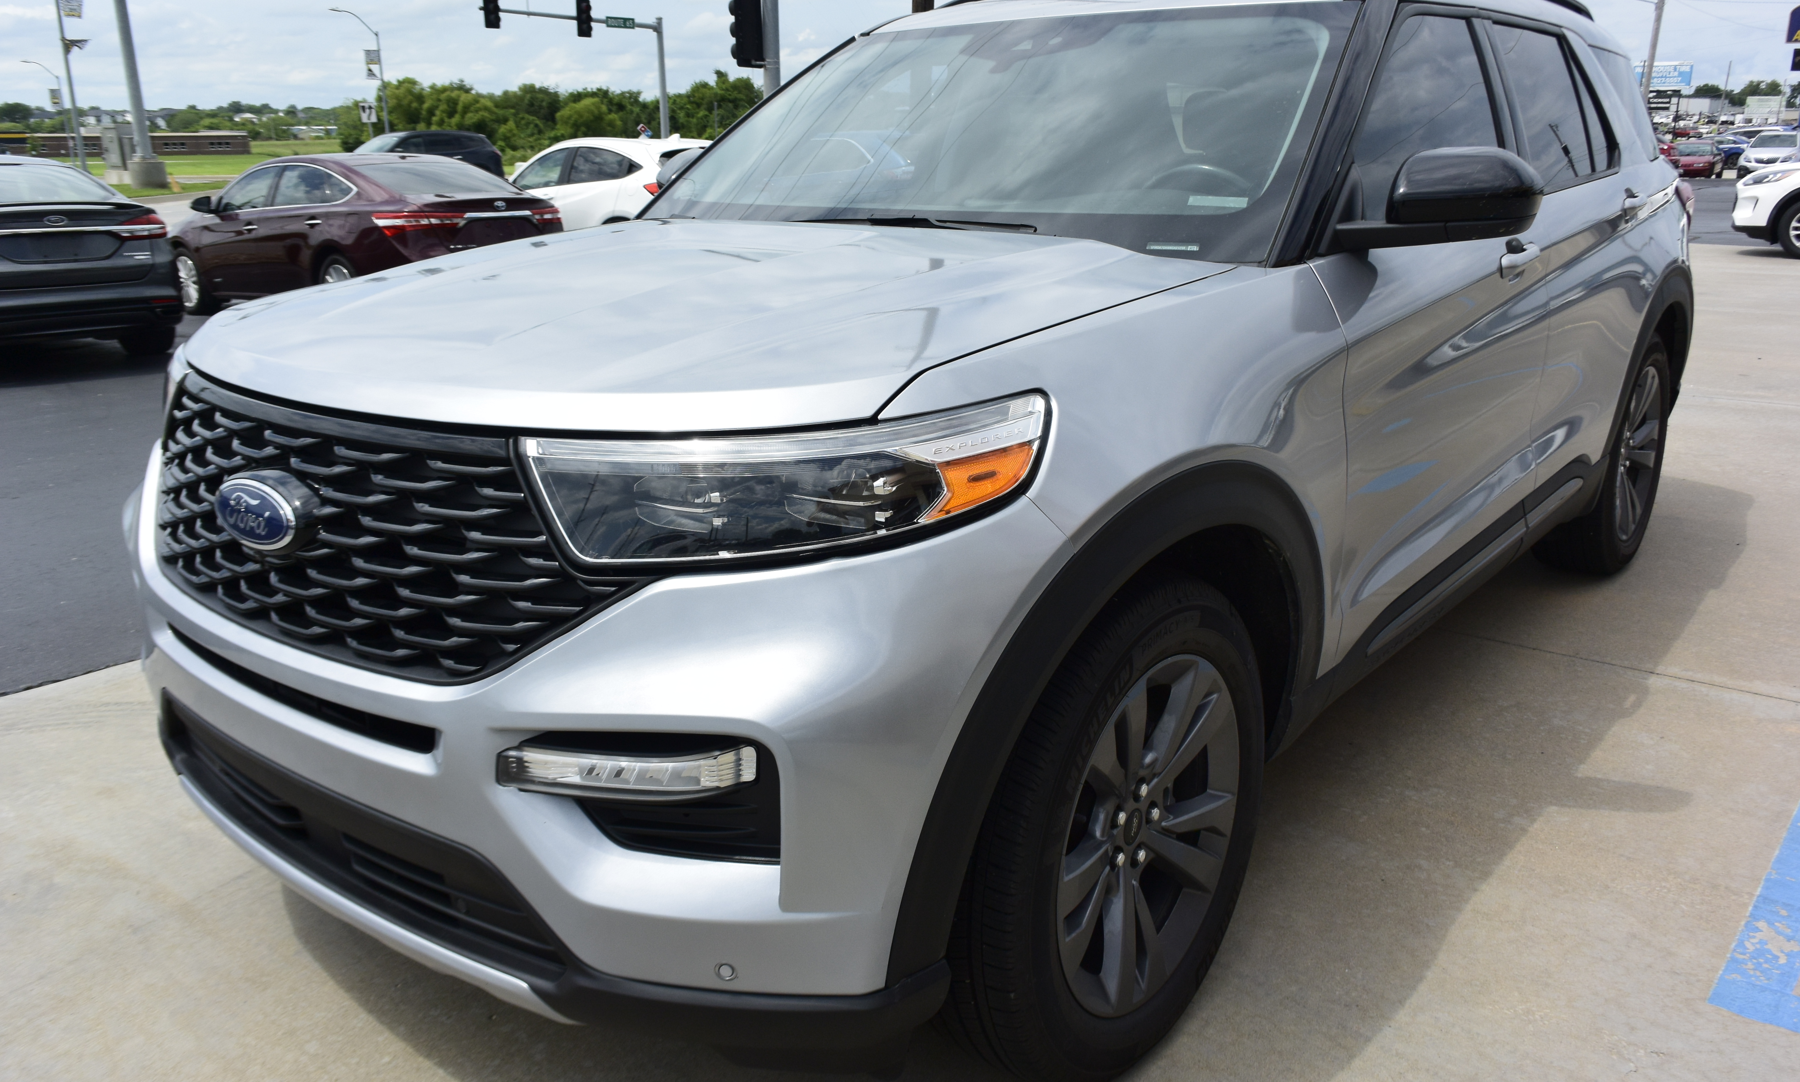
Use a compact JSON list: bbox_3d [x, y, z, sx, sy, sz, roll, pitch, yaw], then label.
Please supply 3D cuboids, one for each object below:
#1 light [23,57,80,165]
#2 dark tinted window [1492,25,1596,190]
[{"bbox_3d":[-66.397,-33.267,105.000,3.100,8.000,0.500,0,17,0],"label":"light"},{"bbox_3d":[1.569,-1.040,3.261,0.060,0.390,0.650,-10,7,42],"label":"dark tinted window"}]

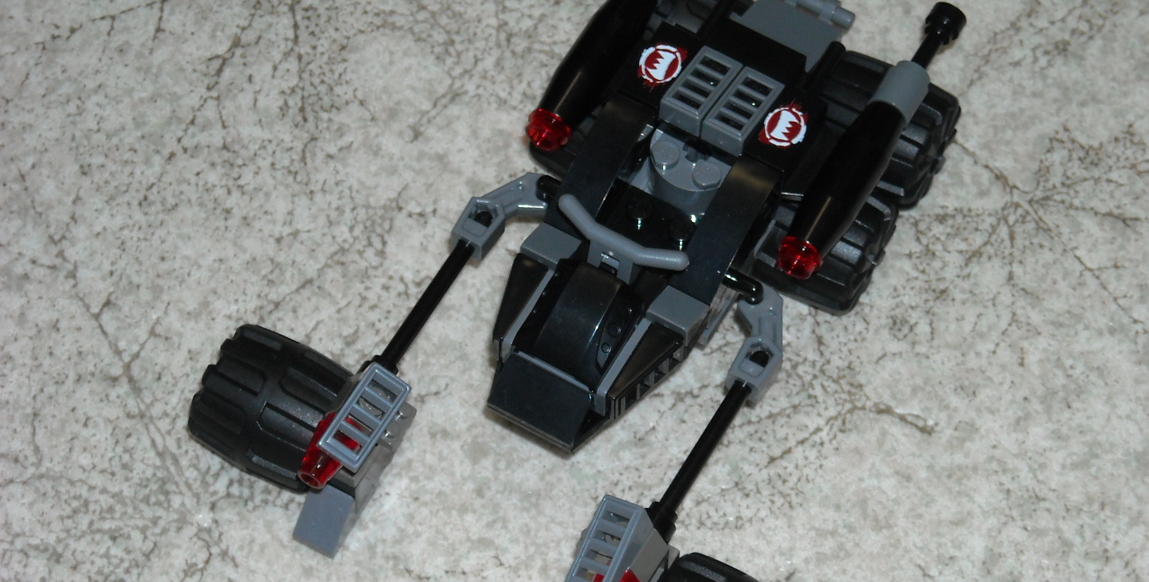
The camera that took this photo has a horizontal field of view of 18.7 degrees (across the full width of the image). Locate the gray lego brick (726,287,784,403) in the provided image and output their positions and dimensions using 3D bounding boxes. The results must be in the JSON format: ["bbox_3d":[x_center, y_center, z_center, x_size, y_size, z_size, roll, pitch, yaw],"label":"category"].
[{"bbox_3d":[0.031,0.009,0.591,0.010,0.006,0.020,14,63,5],"label":"gray lego brick"}]

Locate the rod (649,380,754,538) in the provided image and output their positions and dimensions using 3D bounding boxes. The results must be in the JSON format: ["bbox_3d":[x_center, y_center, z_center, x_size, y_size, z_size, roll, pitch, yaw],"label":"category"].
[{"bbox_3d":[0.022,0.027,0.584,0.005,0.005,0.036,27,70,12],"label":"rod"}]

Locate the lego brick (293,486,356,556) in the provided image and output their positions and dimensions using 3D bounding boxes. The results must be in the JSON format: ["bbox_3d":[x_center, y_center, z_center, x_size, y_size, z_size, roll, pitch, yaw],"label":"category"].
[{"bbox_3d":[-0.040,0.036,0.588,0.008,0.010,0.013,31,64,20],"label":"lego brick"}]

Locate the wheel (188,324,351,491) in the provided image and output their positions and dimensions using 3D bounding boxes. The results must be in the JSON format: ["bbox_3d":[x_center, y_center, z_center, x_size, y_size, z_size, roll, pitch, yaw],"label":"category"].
[{"bbox_3d":[-0.051,0.020,0.596,0.023,0.024,0.024,27,67,12],"label":"wheel"}]

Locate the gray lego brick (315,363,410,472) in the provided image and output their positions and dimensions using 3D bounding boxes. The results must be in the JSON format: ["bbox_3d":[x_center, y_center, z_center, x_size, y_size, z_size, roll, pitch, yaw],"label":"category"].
[{"bbox_3d":[-0.035,0.021,0.576,0.008,0.006,0.016,31,64,20],"label":"gray lego brick"}]

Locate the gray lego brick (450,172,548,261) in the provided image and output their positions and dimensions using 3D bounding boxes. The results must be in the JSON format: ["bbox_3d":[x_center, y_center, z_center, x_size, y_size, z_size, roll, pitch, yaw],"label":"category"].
[{"bbox_3d":[-0.012,-0.013,0.599,0.020,0.006,0.009,-33,68,-15],"label":"gray lego brick"}]

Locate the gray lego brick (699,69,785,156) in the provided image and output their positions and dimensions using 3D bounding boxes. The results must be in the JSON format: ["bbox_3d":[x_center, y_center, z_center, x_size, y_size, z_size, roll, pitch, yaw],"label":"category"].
[{"bbox_3d":[0.029,-0.031,0.588,0.008,0.006,0.016,27,65,12],"label":"gray lego brick"}]

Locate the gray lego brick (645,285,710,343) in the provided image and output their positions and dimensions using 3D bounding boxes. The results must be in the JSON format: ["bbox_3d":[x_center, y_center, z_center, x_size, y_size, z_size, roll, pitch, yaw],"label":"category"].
[{"bbox_3d":[0.017,0.003,0.580,0.008,0.006,0.008,27,67,12],"label":"gray lego brick"}]

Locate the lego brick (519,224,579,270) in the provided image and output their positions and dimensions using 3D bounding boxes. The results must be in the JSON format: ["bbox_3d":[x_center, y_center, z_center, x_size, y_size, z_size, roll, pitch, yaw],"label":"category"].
[{"bbox_3d":[-0.004,-0.007,0.585,0.008,0.006,0.008,27,67,12],"label":"lego brick"}]

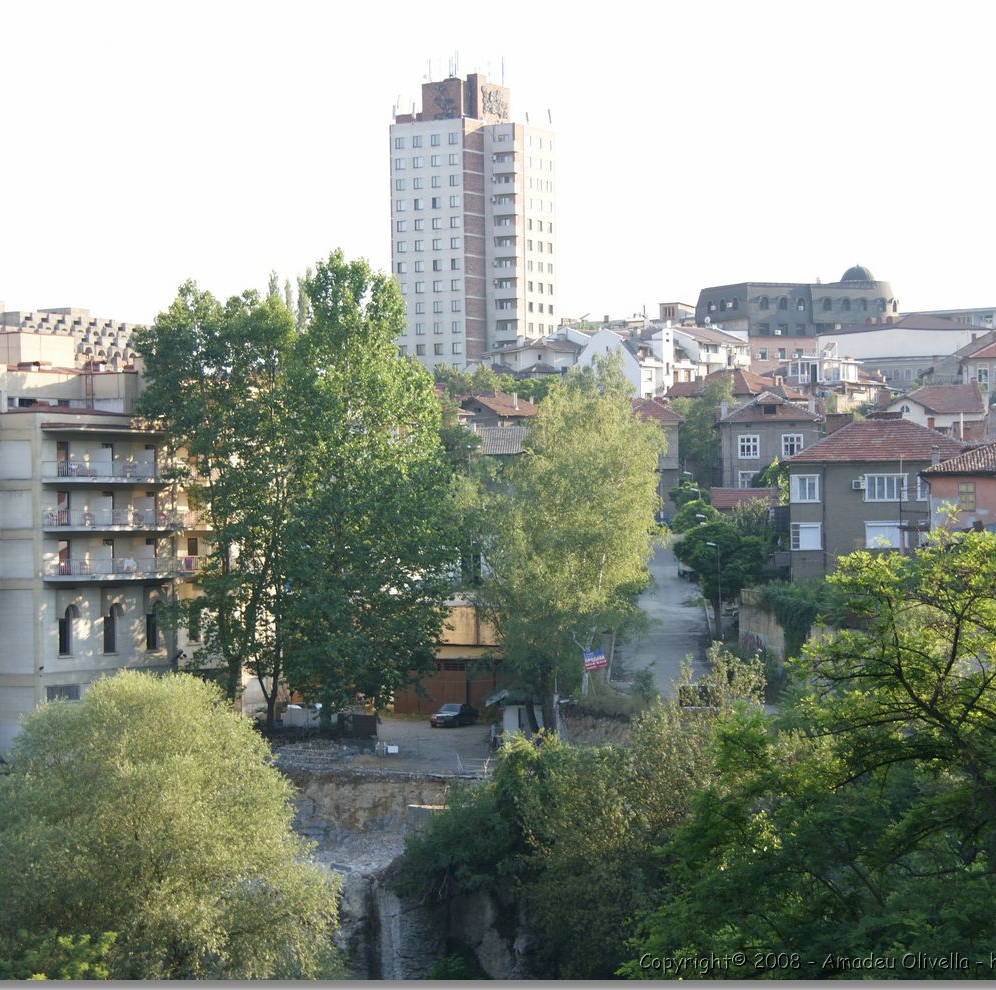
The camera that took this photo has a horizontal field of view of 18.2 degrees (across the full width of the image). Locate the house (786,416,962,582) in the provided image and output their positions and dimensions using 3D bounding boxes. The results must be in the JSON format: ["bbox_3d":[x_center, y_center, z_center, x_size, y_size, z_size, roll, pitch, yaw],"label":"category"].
[{"bbox_3d":[24.180,0.680,195.000,12.400,10.890,9.500,-1,-1,-3],"label":"house"}]

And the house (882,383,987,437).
[{"bbox_3d":[33.000,-6.000,235.000,7.900,4.800,7.000,-1,0,12],"label":"house"}]

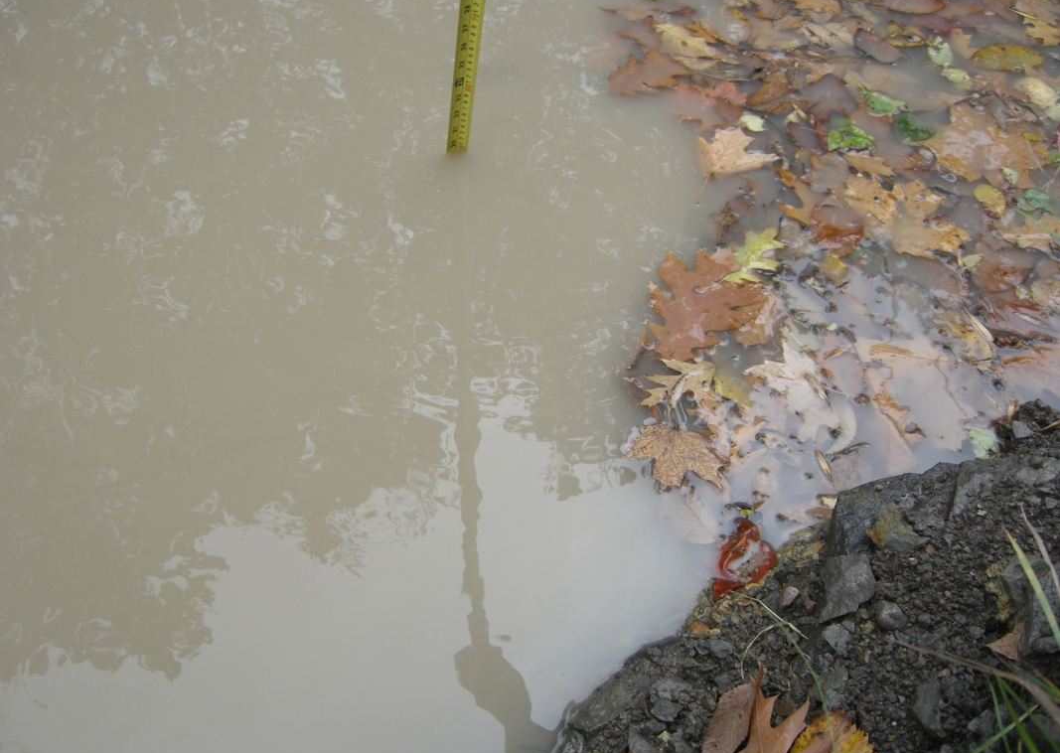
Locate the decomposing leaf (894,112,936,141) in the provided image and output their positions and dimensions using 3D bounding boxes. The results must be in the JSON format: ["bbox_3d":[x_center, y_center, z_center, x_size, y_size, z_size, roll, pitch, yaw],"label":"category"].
[{"bbox_3d":[0.453,-0.296,1.382,0.051,0.010,0.042,-22,59,-19],"label":"decomposing leaf"}]

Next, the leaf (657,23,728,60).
[{"bbox_3d":[0.195,-0.412,1.446,0.048,0.012,0.100,-36,64,-27],"label":"leaf"}]

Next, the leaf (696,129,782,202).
[{"bbox_3d":[0.220,-0.234,1.301,0.095,0.020,0.138,23,55,12],"label":"leaf"}]

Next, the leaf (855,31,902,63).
[{"bbox_3d":[0.439,-0.414,1.468,0.074,0.012,0.042,34,58,19],"label":"leaf"}]

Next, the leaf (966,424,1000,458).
[{"bbox_3d":[0.436,0.063,1.118,0.025,0.010,0.037,-2,54,-6],"label":"leaf"}]

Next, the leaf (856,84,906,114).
[{"bbox_3d":[0.418,-0.332,1.406,0.064,0.012,0.038,28,57,15],"label":"leaf"}]

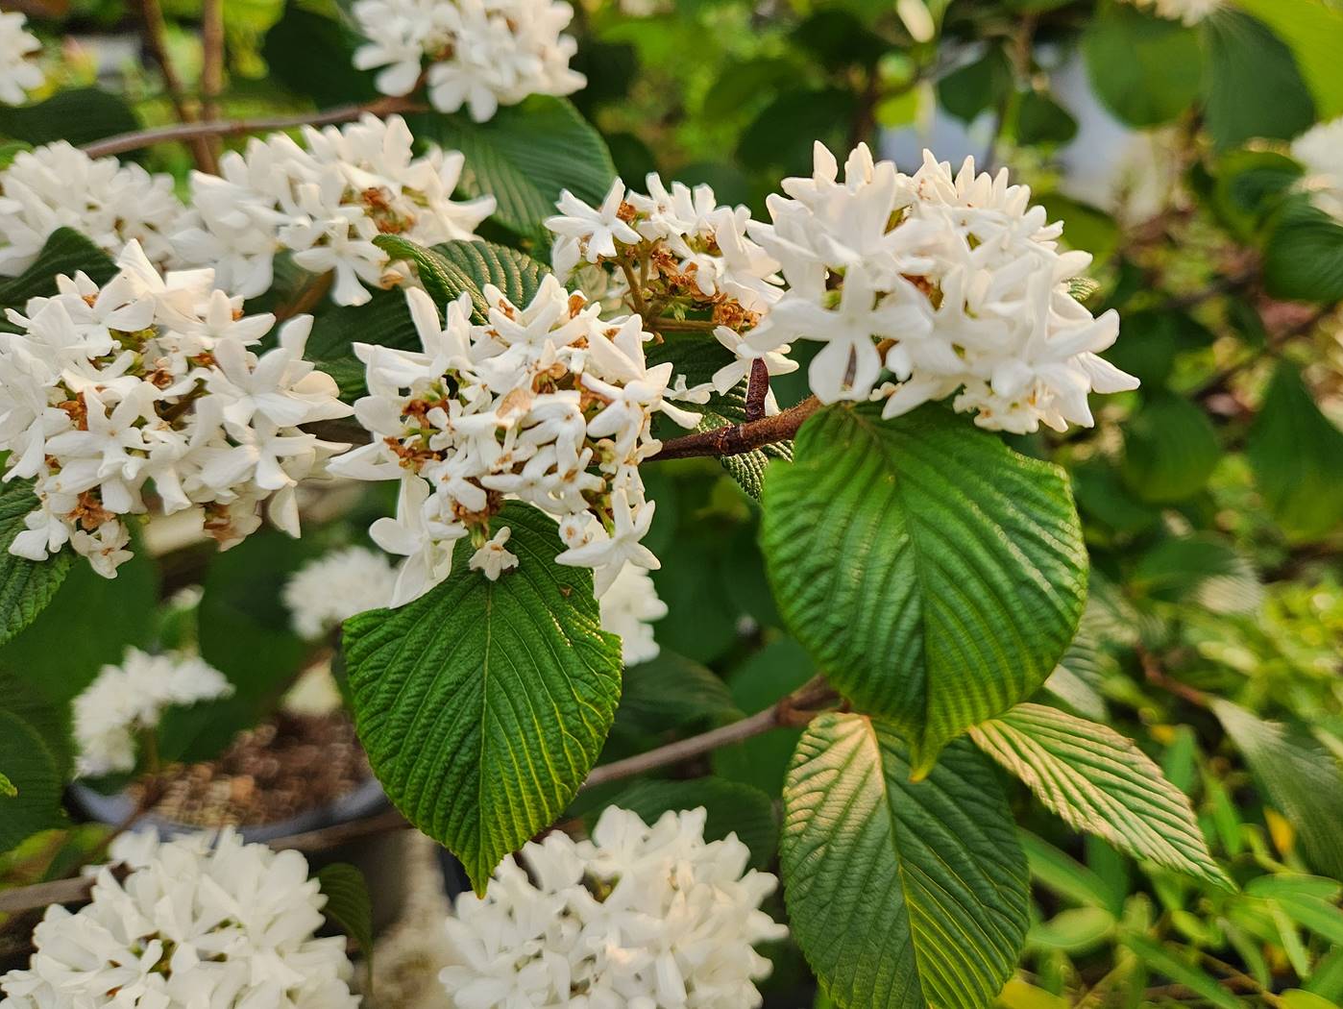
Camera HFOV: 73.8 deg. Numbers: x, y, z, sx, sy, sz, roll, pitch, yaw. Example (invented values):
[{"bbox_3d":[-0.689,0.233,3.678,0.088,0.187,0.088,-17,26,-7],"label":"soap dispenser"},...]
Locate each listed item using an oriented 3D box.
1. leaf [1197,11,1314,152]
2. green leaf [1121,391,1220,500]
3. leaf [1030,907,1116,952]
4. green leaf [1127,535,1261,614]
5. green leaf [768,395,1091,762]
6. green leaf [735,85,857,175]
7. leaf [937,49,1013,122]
[{"bbox_3d":[0.347,-0.251,0.530,0.068,0.083,0.025,2,20,6],"label":"leaf"},{"bbox_3d":[0.322,-0.036,0.580,0.063,0.070,0.025,-7,-19,22],"label":"green leaf"},{"bbox_3d":[0.259,0.276,0.580,0.056,0.016,0.030,0,15,0],"label":"leaf"},{"bbox_3d":[0.337,0.044,0.580,0.083,0.034,0.050,6,16,22],"label":"green leaf"},{"bbox_3d":[0.059,0.021,0.230,0.076,0.093,0.025,-10,-19,4],"label":"green leaf"},{"bbox_3d":[0.088,-0.256,0.620,0.082,0.064,0.025,0,20,0],"label":"green leaf"},{"bbox_3d":[0.254,-0.352,0.750,0.062,0.066,0.025,0,20,0],"label":"leaf"}]

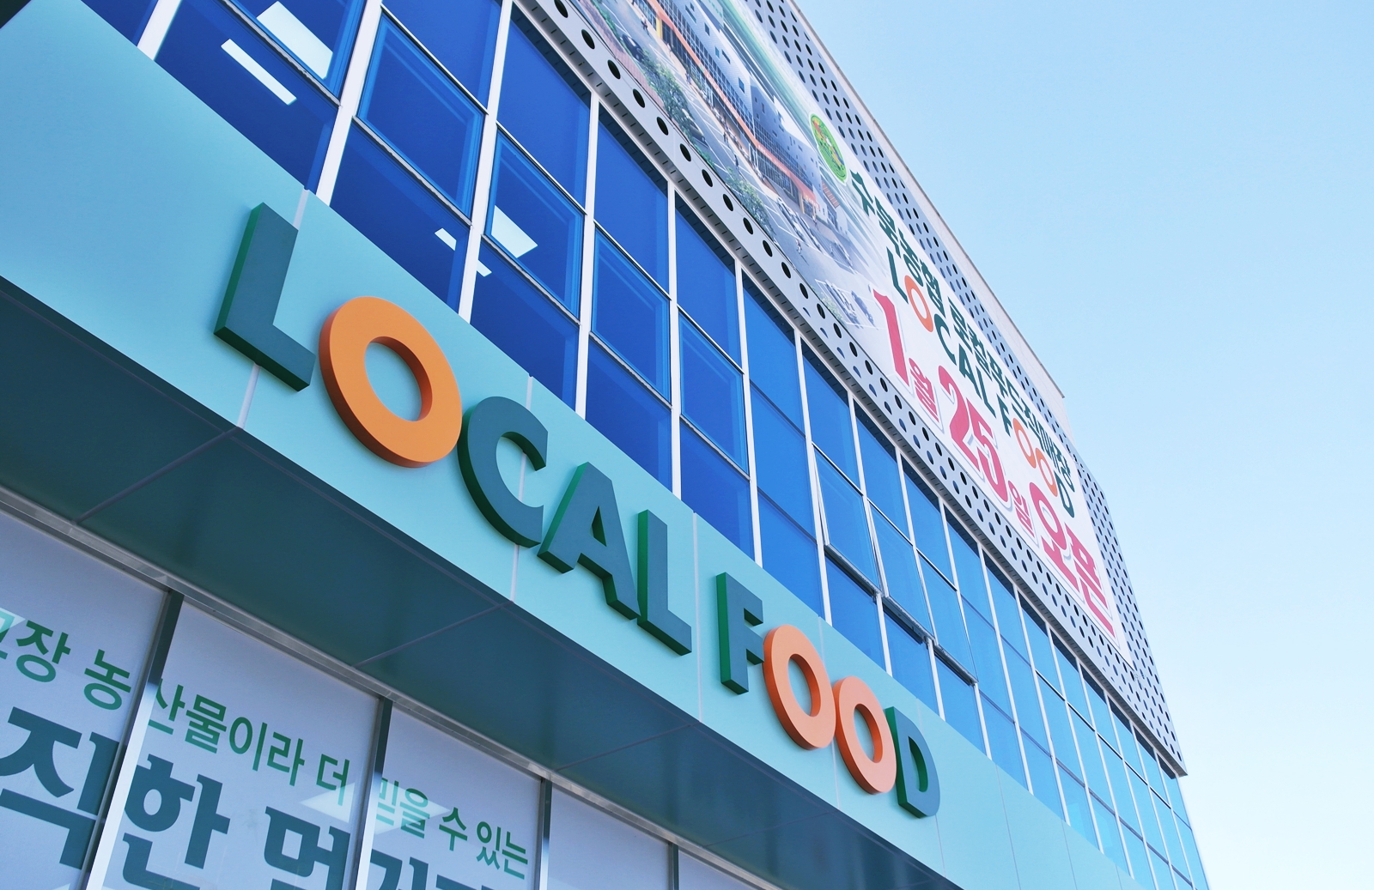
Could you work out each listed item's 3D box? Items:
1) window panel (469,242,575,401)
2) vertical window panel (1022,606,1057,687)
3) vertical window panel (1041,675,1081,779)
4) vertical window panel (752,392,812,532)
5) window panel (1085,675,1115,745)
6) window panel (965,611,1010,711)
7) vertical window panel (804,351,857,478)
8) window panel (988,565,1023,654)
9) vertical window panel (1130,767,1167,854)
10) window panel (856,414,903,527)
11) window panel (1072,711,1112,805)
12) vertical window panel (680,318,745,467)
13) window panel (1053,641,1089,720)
[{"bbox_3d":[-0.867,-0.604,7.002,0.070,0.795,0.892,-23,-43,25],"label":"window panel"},{"bbox_3d":[3.908,2.253,13.819,0.080,0.785,0.826,-23,-43,25],"label":"vertical window panel"},{"bbox_3d":[3.969,3.023,13.367,0.070,0.960,0.892,-23,-43,25],"label":"vertical window panel"},{"bbox_3d":[0.728,0.117,9.523,0.075,0.854,0.863,-23,-43,25],"label":"vertical window panel"},{"bbox_3d":[5.035,3.193,15.288,0.075,0.873,0.863,-23,-43,25],"label":"window panel"},{"bbox_3d":[2.860,2.034,11.969,0.080,0.902,0.826,-23,-43,25],"label":"window panel"},{"bbox_3d":[1.245,-0.240,10.821,0.075,0.970,0.863,-23,-43,25],"label":"vertical window panel"},{"bbox_3d":[3.405,1.731,13.348,0.070,1.009,0.892,-23,-43,25],"label":"window panel"},{"bbox_3d":[5.599,4.482,15.305,0.075,0.854,0.863,-23,-43,25],"label":"vertical window panel"},{"bbox_3d":[1.764,0.275,11.320,0.080,0.936,0.826,-23,-43,25],"label":"window panel"},{"bbox_3d":[4.517,3.512,14.020,0.075,0.854,0.863,-23,-43,25],"label":"window panel"},{"bbox_3d":[0.191,-0.361,8.853,0.070,0.960,0.892,-23,-43,25],"label":"vertical window panel"},{"bbox_3d":[4.486,2.721,14.620,0.070,0.951,0.892,-23,-43,25],"label":"window panel"}]

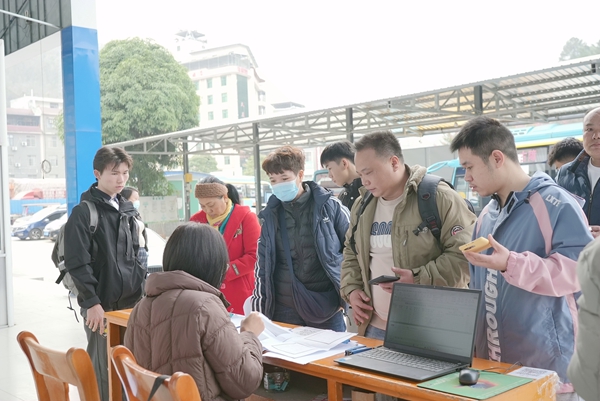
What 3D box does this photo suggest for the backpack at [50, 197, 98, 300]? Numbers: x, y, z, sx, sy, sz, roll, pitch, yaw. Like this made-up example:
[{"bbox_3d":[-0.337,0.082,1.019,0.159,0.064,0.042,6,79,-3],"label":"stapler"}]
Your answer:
[{"bbox_3d":[-1.235,0.293,3.660,0.200,0.480,0.300,-2,0,41],"label":"backpack"}]

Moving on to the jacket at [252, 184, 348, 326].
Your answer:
[{"bbox_3d":[0.002,0.246,3.080,0.520,0.670,0.340,-2,0,16],"label":"jacket"}]

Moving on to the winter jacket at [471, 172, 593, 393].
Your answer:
[{"bbox_3d":[0.759,0.267,2.170,0.380,0.710,0.500,-2,0,-39],"label":"winter jacket"}]

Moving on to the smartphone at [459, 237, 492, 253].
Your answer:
[{"bbox_3d":[0.527,0.133,1.960,0.077,0.011,0.158,-25,-1,8],"label":"smartphone"}]

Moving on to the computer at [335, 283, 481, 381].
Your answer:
[{"bbox_3d":[0.332,0.402,2.030,0.291,0.229,0.357,-2,0,-39],"label":"computer"}]

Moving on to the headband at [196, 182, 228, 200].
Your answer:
[{"bbox_3d":[-0.476,-0.054,3.500,0.175,0.085,0.190,-2,19,17],"label":"headband"}]

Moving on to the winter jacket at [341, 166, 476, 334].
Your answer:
[{"bbox_3d":[0.429,0.217,2.620,0.540,0.730,0.370,-2,0,36],"label":"winter jacket"}]

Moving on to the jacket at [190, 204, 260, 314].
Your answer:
[{"bbox_3d":[-0.402,0.394,3.560,0.480,0.760,0.340,-2,0,22],"label":"jacket"}]

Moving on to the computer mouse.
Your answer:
[{"bbox_3d":[0.473,0.488,1.819,0.061,0.037,0.102,-2,0,21],"label":"computer mouse"}]

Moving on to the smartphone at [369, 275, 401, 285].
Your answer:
[{"bbox_3d":[0.303,0.285,2.330,0.075,0.009,0.158,-2,0,19],"label":"smartphone"}]

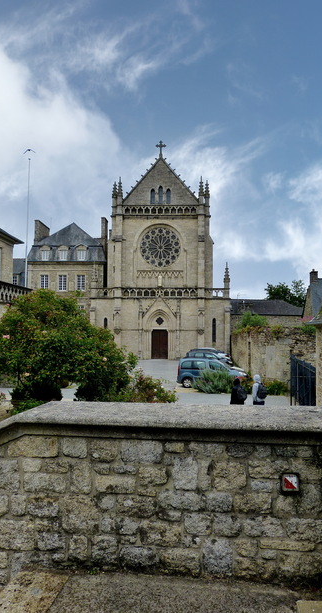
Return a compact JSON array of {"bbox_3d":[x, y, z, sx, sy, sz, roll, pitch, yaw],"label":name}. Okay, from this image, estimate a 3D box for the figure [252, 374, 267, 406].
[{"bbox_3d":[3.614,3.373,16.251,0.500,1.720,0.520,0,-3,21],"label":"figure"}]

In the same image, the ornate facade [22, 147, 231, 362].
[{"bbox_3d":[-3.356,-6.268,59.478,24.240,25.930,13.000,1,-3,3],"label":"ornate facade"}]

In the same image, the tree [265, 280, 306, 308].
[{"bbox_3d":[20.327,1.512,71.673,7.500,11.500,7.500,1,-3,0],"label":"tree"}]

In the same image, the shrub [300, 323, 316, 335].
[{"bbox_3d":[7.801,1.183,23.500,0.900,0.620,0.800,2,-3,-17],"label":"shrub"}]

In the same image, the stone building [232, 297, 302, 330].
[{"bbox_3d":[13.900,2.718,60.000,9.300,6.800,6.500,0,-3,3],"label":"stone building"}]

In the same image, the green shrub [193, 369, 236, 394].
[{"bbox_3d":[3.100,4.294,25.500,2.400,1.300,1.800,0,-3,0],"label":"green shrub"}]

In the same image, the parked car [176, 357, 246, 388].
[{"bbox_3d":[3.300,4.219,28.300,4.380,1.800,1.820,0,-3,4],"label":"parked car"}]

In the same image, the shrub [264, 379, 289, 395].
[{"bbox_3d":[6.325,4.322,24.224,1.150,0.850,1.000,1,-3,-11],"label":"shrub"}]

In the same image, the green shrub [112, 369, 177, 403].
[{"bbox_3d":[-0.530,3.090,14.300,2.100,1.600,1.700,0,-3,0],"label":"green shrub"}]

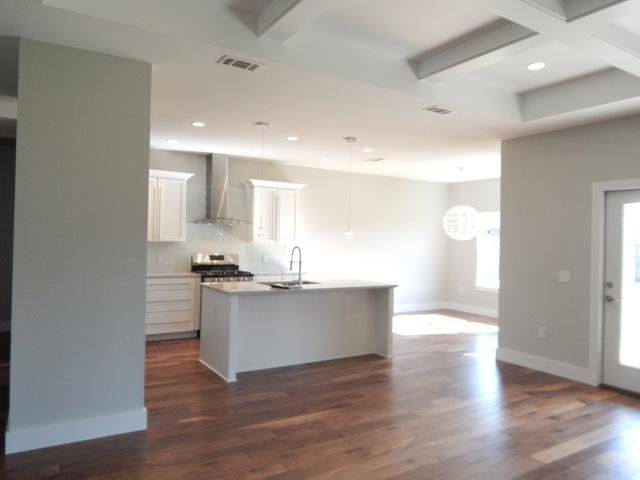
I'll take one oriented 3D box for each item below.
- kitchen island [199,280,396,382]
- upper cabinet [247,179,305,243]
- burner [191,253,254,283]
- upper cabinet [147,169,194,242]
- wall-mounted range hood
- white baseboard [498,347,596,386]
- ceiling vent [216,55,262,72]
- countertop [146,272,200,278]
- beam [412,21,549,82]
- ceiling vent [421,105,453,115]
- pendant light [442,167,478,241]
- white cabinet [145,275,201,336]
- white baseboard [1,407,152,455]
[{"bbox_3d":[-0.244,1.003,5.667,2.271,0.895,1.058,2,0,-32],"label":"kitchen island"},{"bbox_3d":[-0.766,-0.448,7.650,0.990,0.971,0.400,1,0,-32],"label":"upper cabinet"},{"bbox_3d":[-1.506,0.834,7.034,0.770,1.172,0.670,2,0,-32],"label":"burner"},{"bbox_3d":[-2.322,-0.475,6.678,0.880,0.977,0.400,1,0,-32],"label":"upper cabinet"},{"bbox_3d":[-1.533,-0.778,7.098,0.860,1.138,0.490,2,0,-32],"label":"wall-mounted range hood"},{"bbox_3d":[2.551,1.447,5.357,0.020,0.154,1.153,2,0,-32],"label":"white baseboard"},{"bbox_3d":[-0.581,-1.300,3.421,0.325,0.025,0.180,1,0,-32],"label":"ceiling vent"},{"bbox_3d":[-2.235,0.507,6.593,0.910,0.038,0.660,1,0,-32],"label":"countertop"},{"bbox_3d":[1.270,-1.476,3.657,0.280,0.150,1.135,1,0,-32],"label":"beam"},{"bbox_3d":[1.175,-1.279,4.561,0.313,0.020,0.210,2,0,-32],"label":"ceiling vent"},{"bbox_3d":[2.376,-0.618,7.814,0.580,1.251,0.580,2,0,-32],"label":"pendant light"},{"bbox_3d":[-2.206,0.944,6.621,0.800,0.899,0.620,2,0,-32],"label":"white cabinet"},{"bbox_3d":[-1.687,1.341,3.267,0.893,0.158,0.025,1,0,-32],"label":"white baseboard"}]

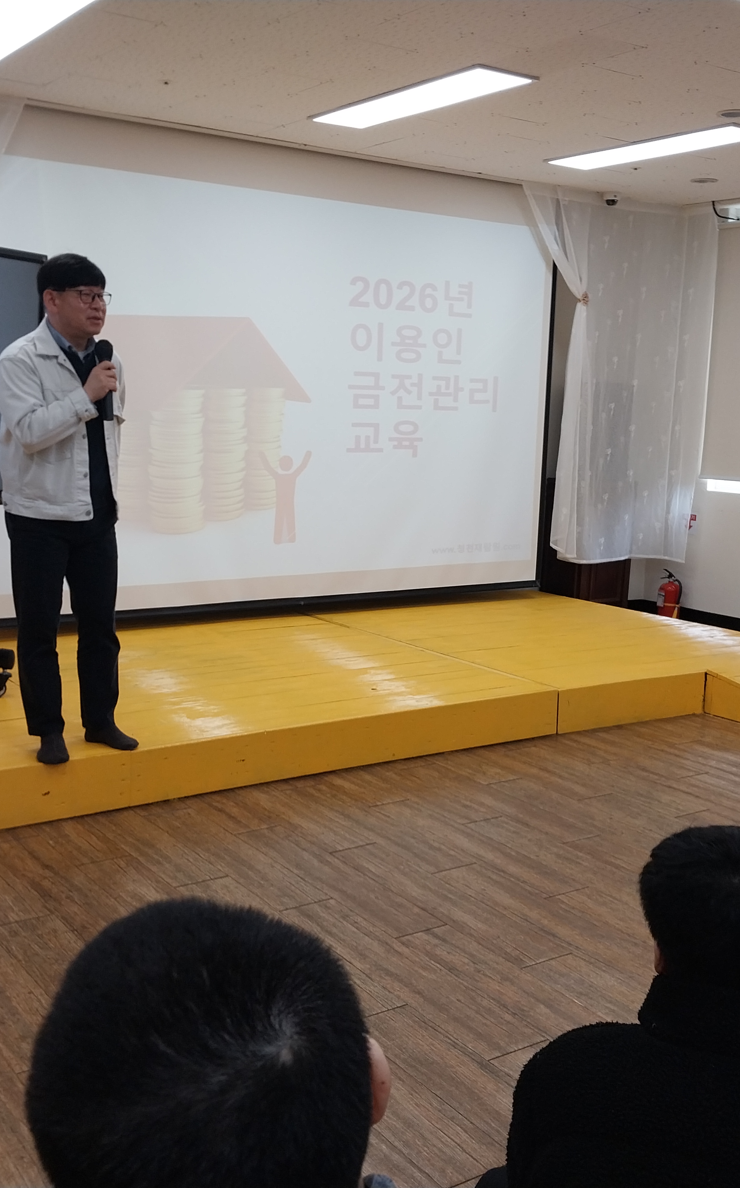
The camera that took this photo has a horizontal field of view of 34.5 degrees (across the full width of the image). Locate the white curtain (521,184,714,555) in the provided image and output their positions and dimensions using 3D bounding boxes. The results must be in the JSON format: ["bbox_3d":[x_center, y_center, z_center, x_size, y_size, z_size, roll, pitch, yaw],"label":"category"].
[{"bbox_3d":[1.613,-1.390,7.858,1.220,2.408,0.400,-4,11,-34],"label":"white curtain"}]

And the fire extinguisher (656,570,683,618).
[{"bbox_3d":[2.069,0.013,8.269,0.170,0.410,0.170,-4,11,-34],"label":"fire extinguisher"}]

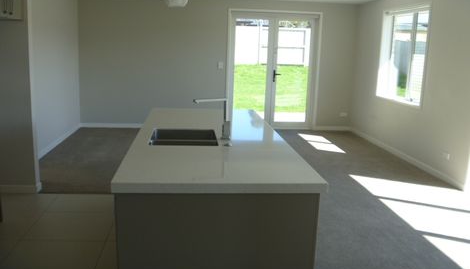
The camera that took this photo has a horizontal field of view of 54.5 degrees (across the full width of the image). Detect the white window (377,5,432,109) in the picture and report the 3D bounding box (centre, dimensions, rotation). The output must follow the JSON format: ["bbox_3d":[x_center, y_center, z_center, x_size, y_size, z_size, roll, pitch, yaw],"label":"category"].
[{"bbox_3d":[2.497,-1.172,6.786,0.120,1.401,1.501,1,11,-6],"label":"white window"}]

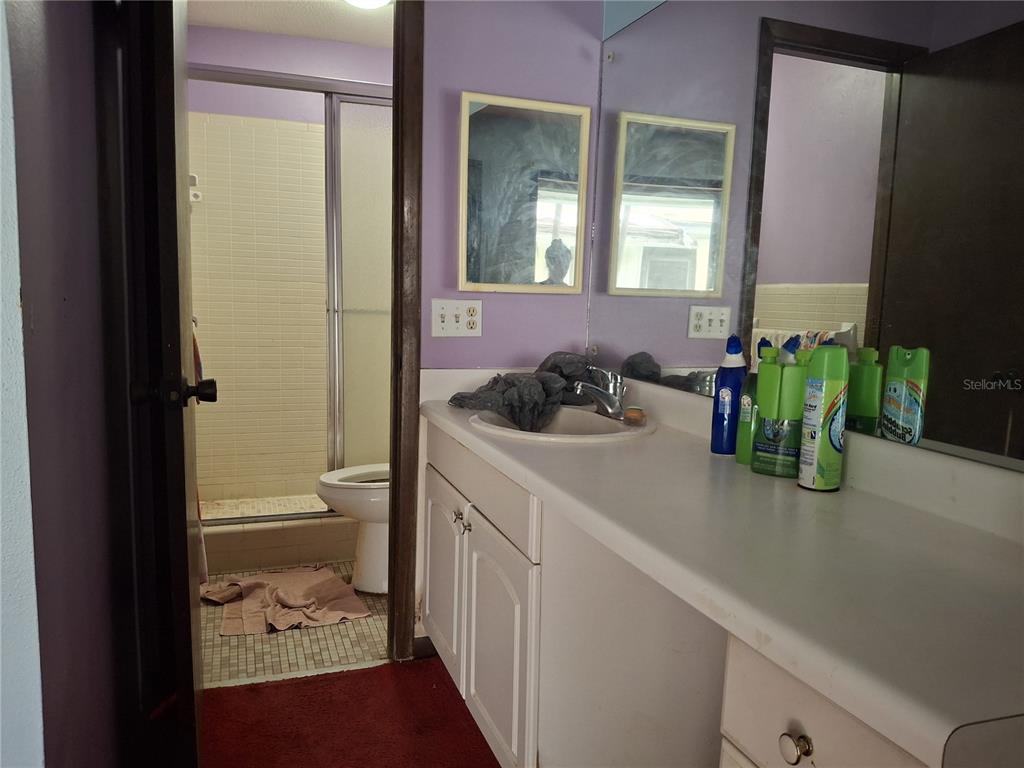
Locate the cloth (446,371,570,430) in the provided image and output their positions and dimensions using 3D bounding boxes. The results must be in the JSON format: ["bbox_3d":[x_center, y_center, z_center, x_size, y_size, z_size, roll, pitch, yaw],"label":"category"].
[{"bbox_3d":[0.004,0.041,2.099,0.287,0.153,0.317,-1,8,-21],"label":"cloth"}]

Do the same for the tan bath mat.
[{"bbox_3d":[-0.856,0.770,2.757,0.564,0.050,0.525,-1,8,-21],"label":"tan bath mat"}]

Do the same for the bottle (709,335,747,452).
[{"bbox_3d":[0.486,0.020,1.644,0.059,0.261,0.074,5,8,22],"label":"bottle"}]

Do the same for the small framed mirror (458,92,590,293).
[{"bbox_3d":[0.047,-0.572,2.274,0.413,0.576,0.026,-1,8,-21],"label":"small framed mirror"}]

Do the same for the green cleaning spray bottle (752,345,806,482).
[{"bbox_3d":[0.530,0.054,1.437,0.097,0.247,0.061,6,8,28],"label":"green cleaning spray bottle"}]

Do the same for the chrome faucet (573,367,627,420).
[{"bbox_3d":[0.241,0.023,2.010,0.166,0.141,0.129,-1,8,-21],"label":"chrome faucet"}]

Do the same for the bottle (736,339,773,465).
[{"bbox_3d":[0.510,0.035,1.540,0.074,0.259,0.059,-4,9,-38],"label":"bottle"}]

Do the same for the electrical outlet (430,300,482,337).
[{"bbox_3d":[-0.165,-0.198,2.252,0.160,0.114,0.012,-1,8,-21],"label":"electrical outlet"}]

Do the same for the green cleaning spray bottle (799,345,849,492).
[{"bbox_3d":[0.567,0.062,1.343,0.069,0.257,0.069,4,8,20],"label":"green cleaning spray bottle"}]

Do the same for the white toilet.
[{"bbox_3d":[-0.407,0.408,2.969,0.713,0.743,0.426,-1,8,-21],"label":"white toilet"}]

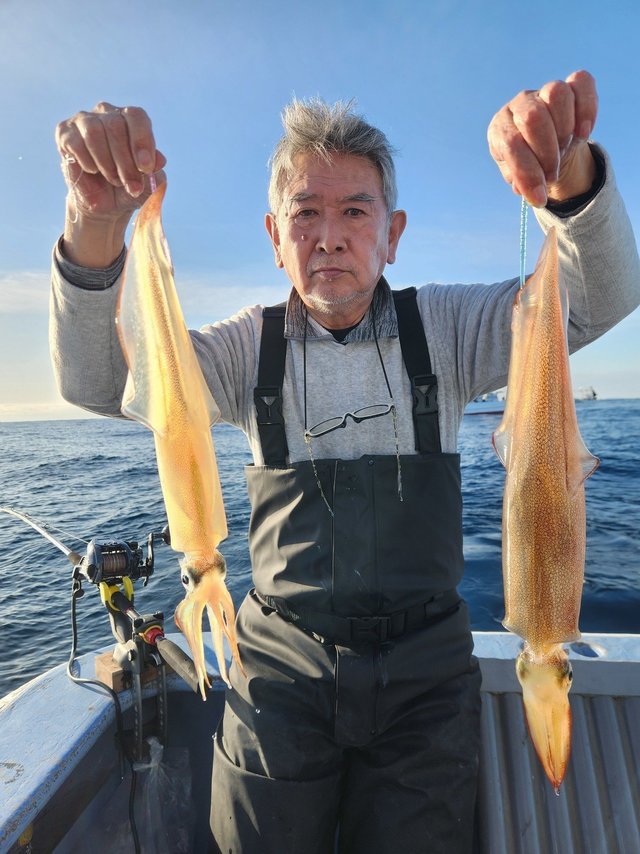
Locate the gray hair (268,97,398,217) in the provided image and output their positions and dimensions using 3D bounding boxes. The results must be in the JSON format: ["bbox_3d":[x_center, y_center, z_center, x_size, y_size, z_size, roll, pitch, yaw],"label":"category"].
[{"bbox_3d":[0.018,-0.370,0.855,0.188,0.190,0.215,1,8,4],"label":"gray hair"}]

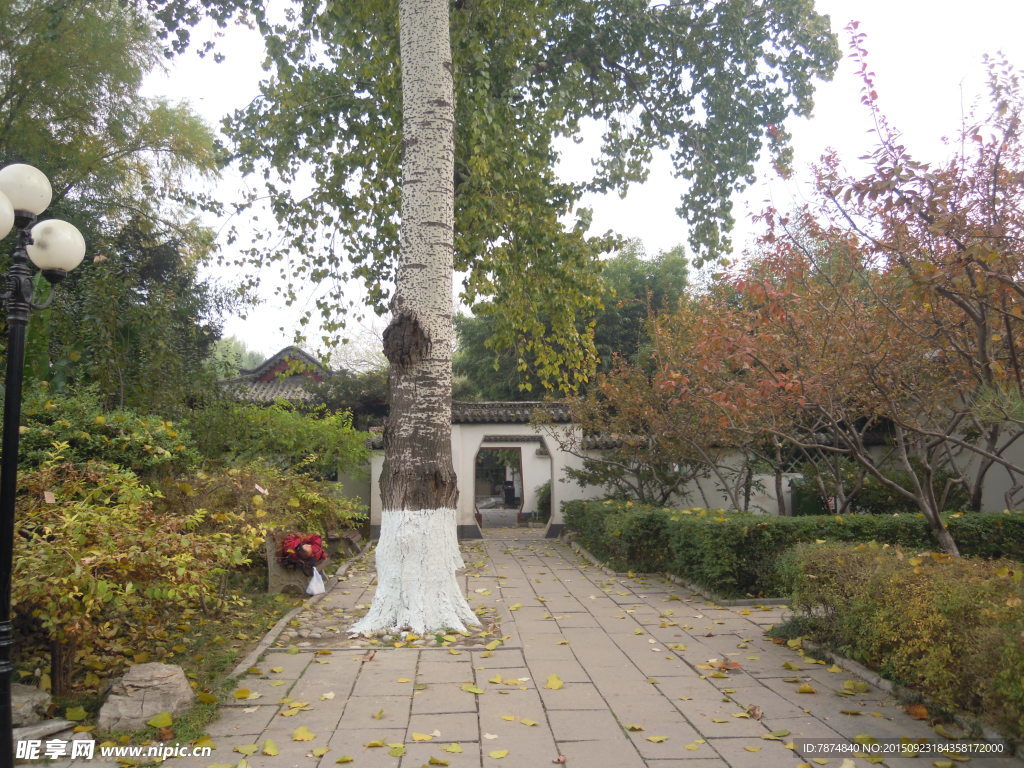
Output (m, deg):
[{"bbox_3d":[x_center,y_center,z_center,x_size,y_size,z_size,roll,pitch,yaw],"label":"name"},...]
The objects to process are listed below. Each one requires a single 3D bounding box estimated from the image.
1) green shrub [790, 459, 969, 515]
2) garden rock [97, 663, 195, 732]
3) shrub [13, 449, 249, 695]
[{"bbox_3d":[5.946,2.013,13.368,2.700,1.620,1.900,-2,-6,24],"label":"green shrub"},{"bbox_3d":[-2.178,1.835,4.926,0.540,0.300,0.420,3,-6,-29],"label":"garden rock"},{"bbox_3d":[-2.671,1.272,5.804,1.600,1.630,1.550,3,-6,-25],"label":"shrub"}]

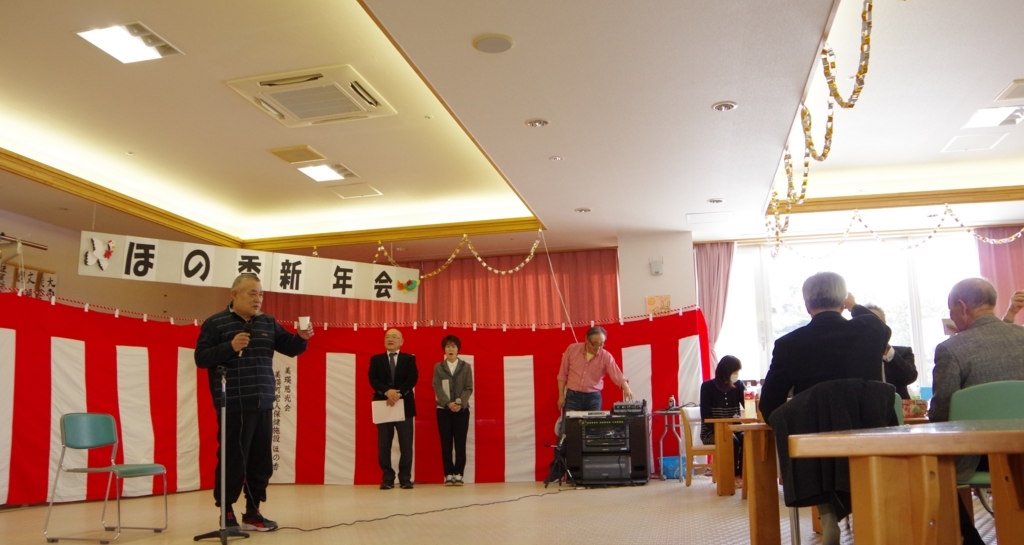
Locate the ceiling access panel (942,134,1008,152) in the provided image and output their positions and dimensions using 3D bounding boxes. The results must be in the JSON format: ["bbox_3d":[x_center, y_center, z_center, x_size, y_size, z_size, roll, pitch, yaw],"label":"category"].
[{"bbox_3d":[4.255,-1.201,7.059,0.450,0.040,0.450,-3,-11,13],"label":"ceiling access panel"}]

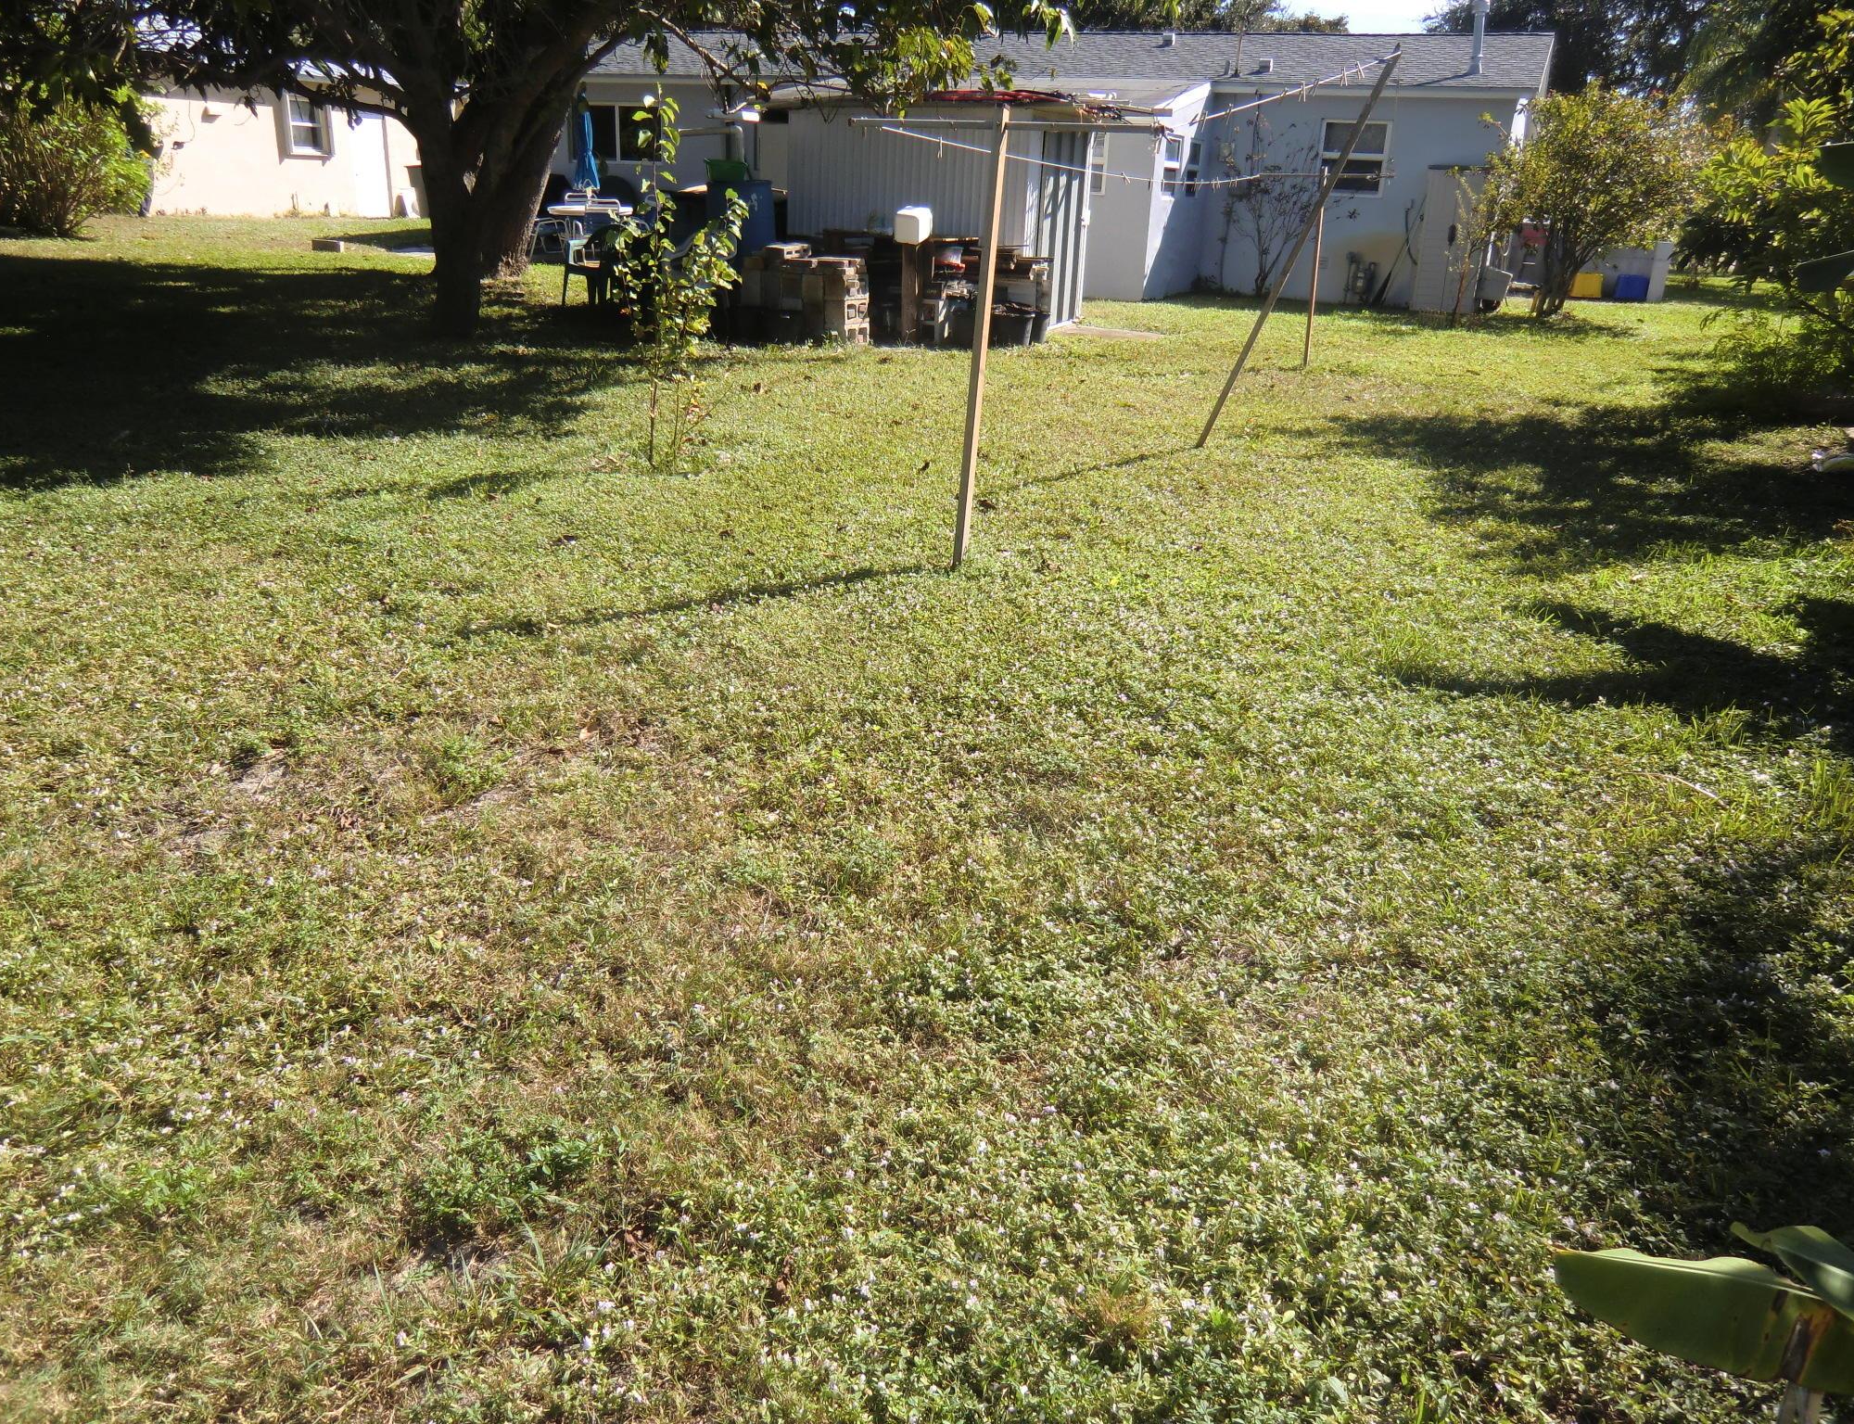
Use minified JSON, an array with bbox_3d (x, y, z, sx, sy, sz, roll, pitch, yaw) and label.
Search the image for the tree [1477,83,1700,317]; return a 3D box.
[{"bbox_3d":[8.112,-6.224,16.143,2.650,2.600,2.500,12,25,22],"label":"tree"}]

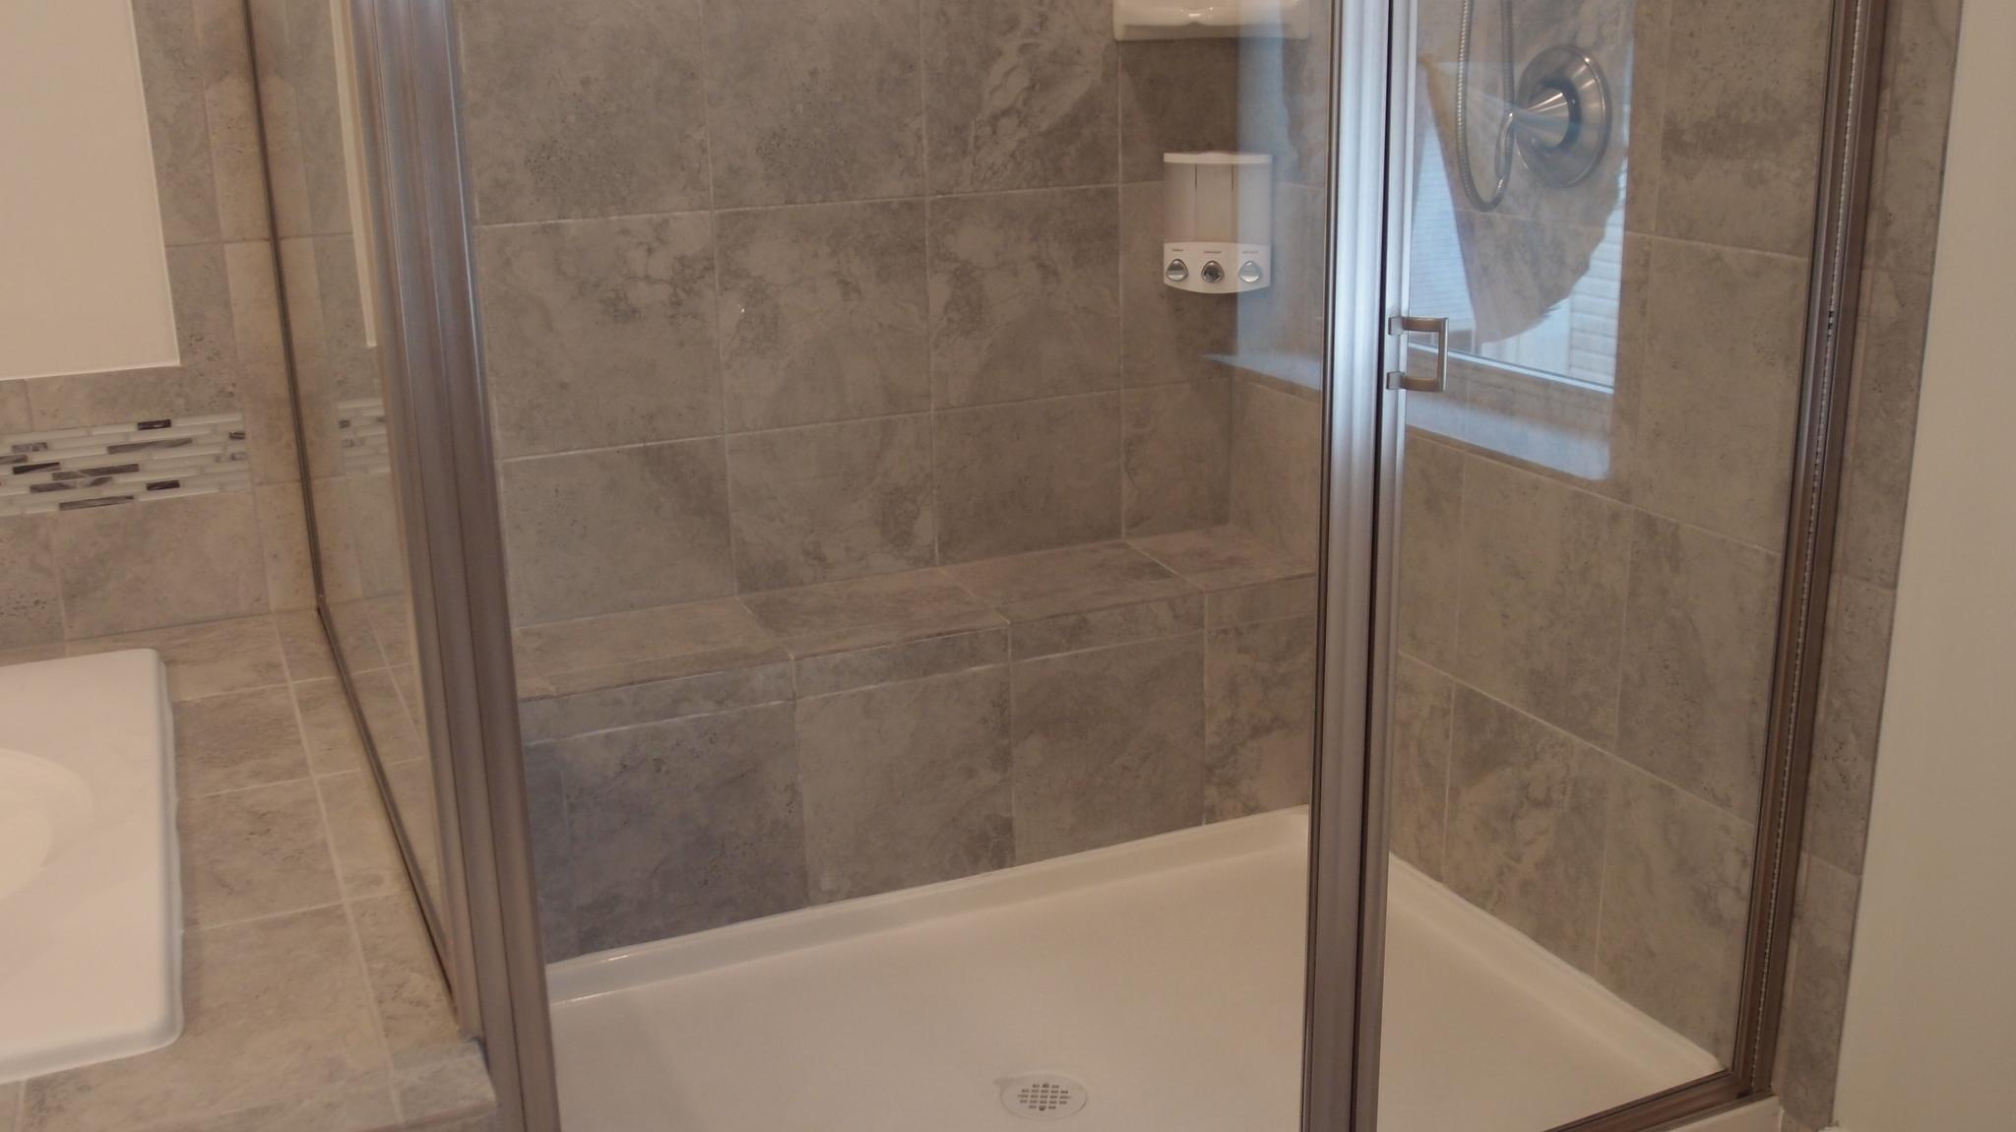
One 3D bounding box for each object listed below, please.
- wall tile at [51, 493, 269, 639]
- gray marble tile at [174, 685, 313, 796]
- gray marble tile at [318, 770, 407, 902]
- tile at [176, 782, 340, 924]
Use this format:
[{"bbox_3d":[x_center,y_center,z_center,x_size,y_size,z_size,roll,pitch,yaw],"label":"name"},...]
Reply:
[{"bbox_3d":[-1.097,-0.005,2.418,0.234,0.164,0.012,-8,18,-23],"label":"wall tile"},{"bbox_3d":[-0.844,0.193,2.030,0.139,0.012,0.322,-8,18,-23],"label":"gray marble tile"},{"bbox_3d":[-0.612,0.257,1.791,0.072,0.012,0.311,-8,18,-23],"label":"gray marble tile"},{"bbox_3d":[-0.713,0.272,1.748,0.138,0.012,0.311,-8,18,-23],"label":"tile"}]

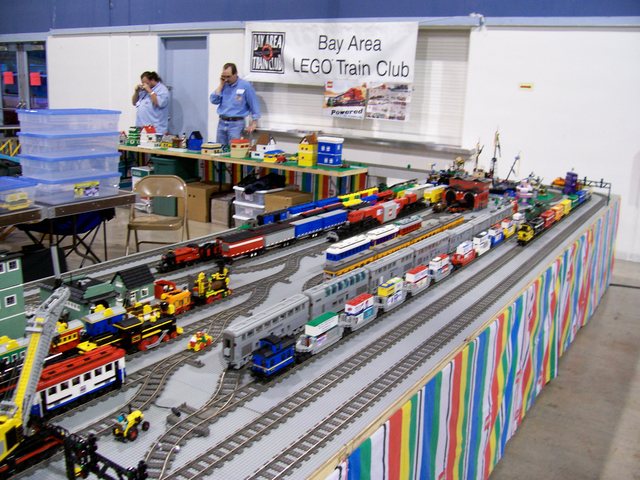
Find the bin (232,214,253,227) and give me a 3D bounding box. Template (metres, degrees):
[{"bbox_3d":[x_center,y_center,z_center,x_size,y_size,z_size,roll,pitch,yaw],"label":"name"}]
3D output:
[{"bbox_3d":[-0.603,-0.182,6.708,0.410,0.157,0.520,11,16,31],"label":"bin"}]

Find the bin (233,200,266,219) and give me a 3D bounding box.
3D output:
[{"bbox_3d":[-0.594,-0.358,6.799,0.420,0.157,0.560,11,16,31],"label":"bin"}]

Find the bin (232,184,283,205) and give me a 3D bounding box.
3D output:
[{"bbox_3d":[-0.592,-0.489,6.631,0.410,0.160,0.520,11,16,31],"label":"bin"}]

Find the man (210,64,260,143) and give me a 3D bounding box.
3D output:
[{"bbox_3d":[-1.096,-1.348,8.013,0.600,1.800,0.380,5,14,12],"label":"man"}]

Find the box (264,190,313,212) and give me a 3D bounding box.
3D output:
[{"bbox_3d":[-0.314,-0.264,6.549,0.330,0.430,0.450,11,16,31],"label":"box"}]

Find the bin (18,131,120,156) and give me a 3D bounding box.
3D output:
[{"bbox_3d":[-1.761,-0.674,4.411,0.400,0.157,0.590,11,16,31],"label":"bin"}]

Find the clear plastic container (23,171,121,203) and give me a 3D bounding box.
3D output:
[{"bbox_3d":[-1.776,-0.382,4.483,0.400,0.157,0.590,11,16,31],"label":"clear plastic container"}]

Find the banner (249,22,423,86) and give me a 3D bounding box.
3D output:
[{"bbox_3d":[0.063,-2.183,7.284,2.350,0.710,0.030,11,16,31],"label":"banner"}]

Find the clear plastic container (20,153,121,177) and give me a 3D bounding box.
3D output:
[{"bbox_3d":[-1.769,-0.528,4.447,0.400,0.157,0.590,11,16,31],"label":"clear plastic container"}]

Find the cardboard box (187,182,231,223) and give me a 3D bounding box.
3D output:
[{"bbox_3d":[-1.313,-0.447,7.221,0.440,0.375,0.450,11,16,31],"label":"cardboard box"}]

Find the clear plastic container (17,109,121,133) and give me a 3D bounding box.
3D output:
[{"bbox_3d":[-1.743,-0.827,4.381,0.412,0.157,0.565,12,17,34],"label":"clear plastic container"}]

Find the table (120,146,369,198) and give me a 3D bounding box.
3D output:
[{"bbox_3d":[-1.012,-0.571,7.004,3.190,0.740,0.520,11,16,31],"label":"table"}]

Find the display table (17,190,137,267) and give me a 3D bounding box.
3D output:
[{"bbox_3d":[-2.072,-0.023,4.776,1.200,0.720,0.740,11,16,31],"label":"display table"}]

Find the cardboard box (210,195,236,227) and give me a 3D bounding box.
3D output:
[{"bbox_3d":[-0.977,-0.329,7.000,0.270,0.275,0.400,11,16,31],"label":"cardboard box"}]

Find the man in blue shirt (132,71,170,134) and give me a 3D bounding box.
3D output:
[{"bbox_3d":[-2.189,-1.398,8.319,0.520,1.650,0.460,13,18,36],"label":"man in blue shirt"}]

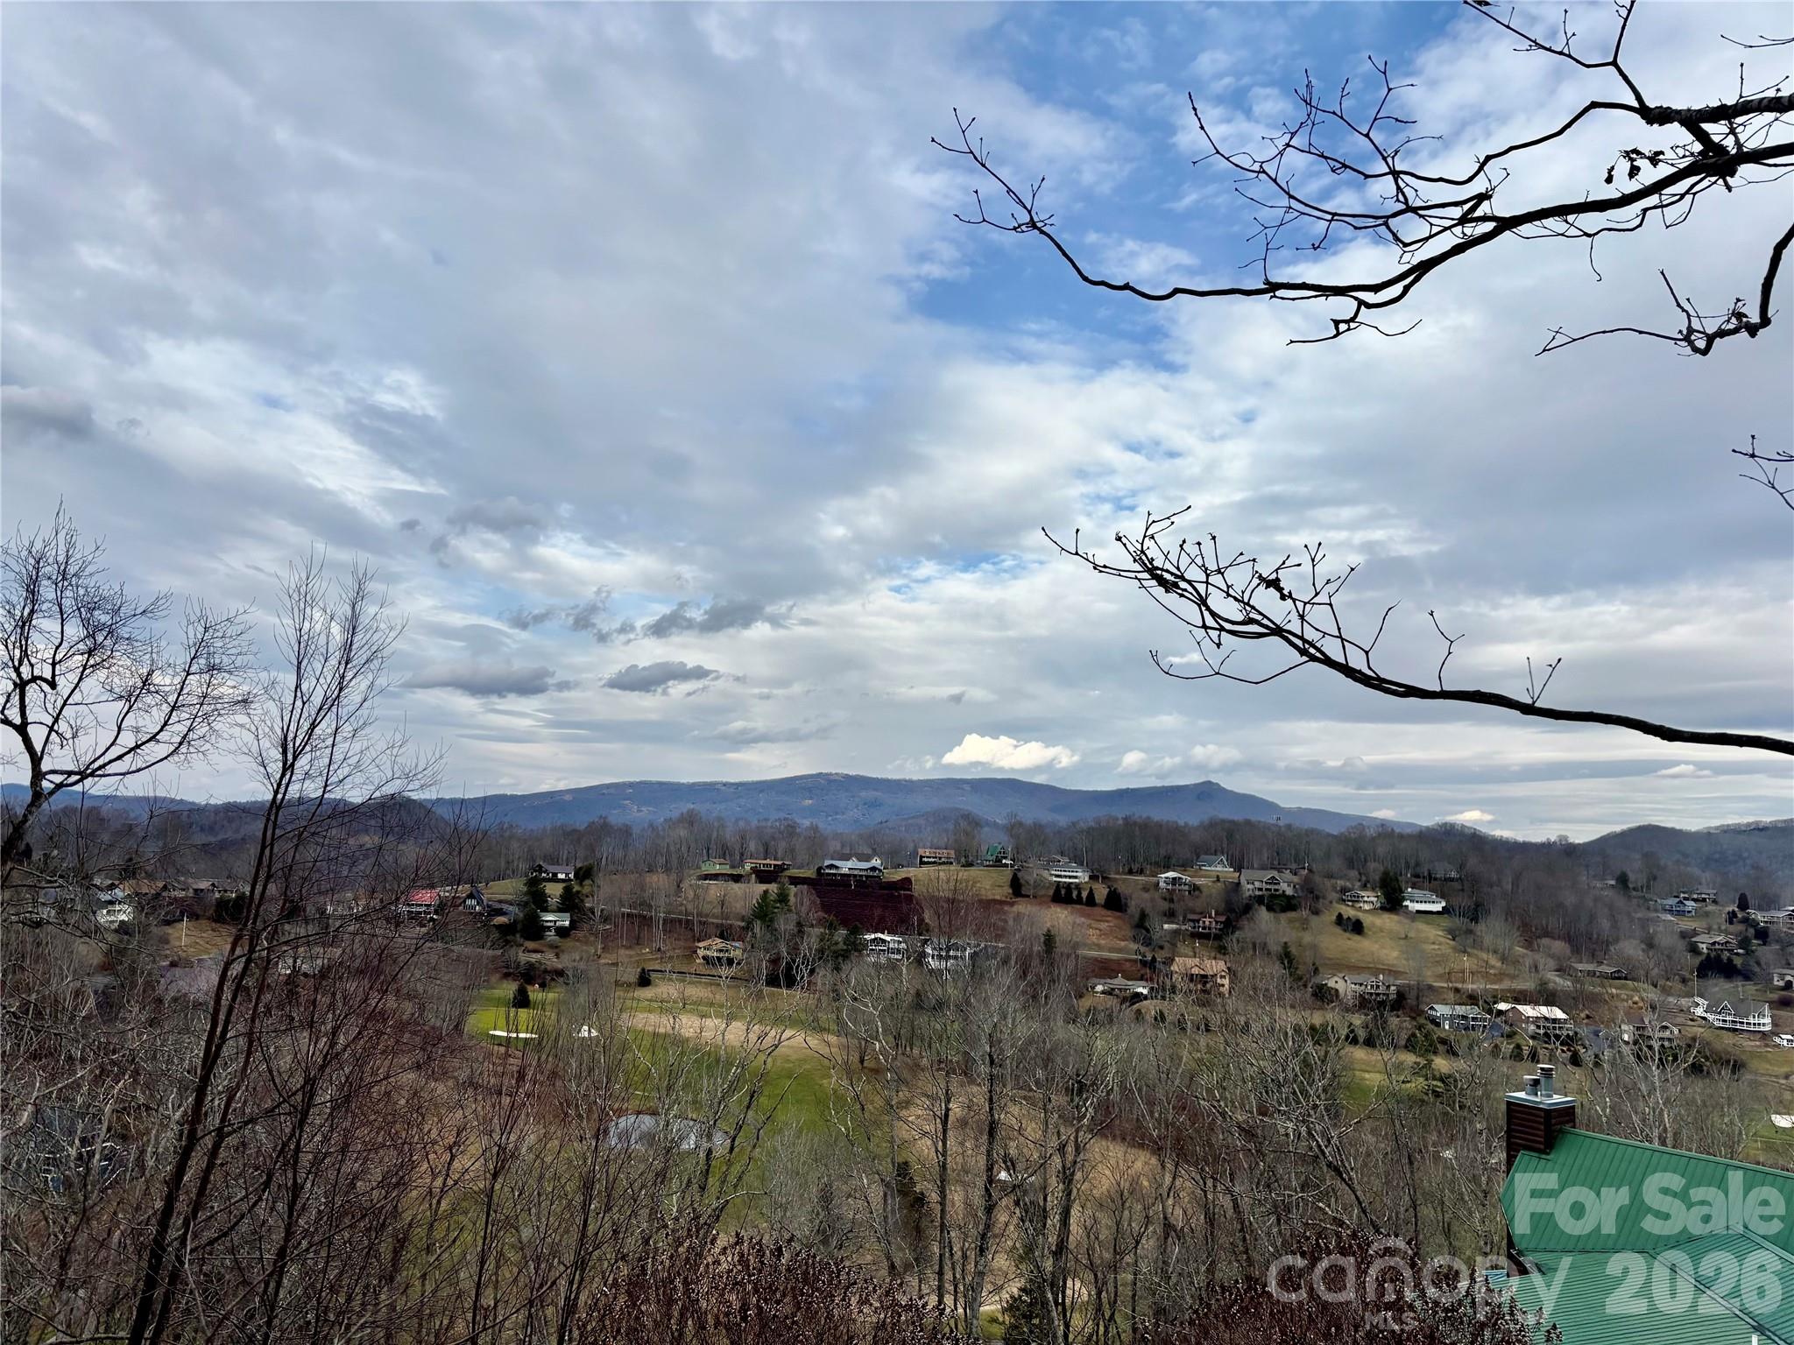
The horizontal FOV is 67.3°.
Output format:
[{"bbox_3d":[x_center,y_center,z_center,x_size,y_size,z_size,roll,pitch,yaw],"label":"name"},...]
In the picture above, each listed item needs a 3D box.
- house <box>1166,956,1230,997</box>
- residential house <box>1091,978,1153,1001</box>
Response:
[{"bbox_3d":[93.349,94.092,417.000,16.000,10.600,11.500,2,-7,4],"label":"house"},{"bbox_3d":[70.600,99.210,425.000,18.500,6.000,11.500,2,-7,0],"label":"residential house"}]

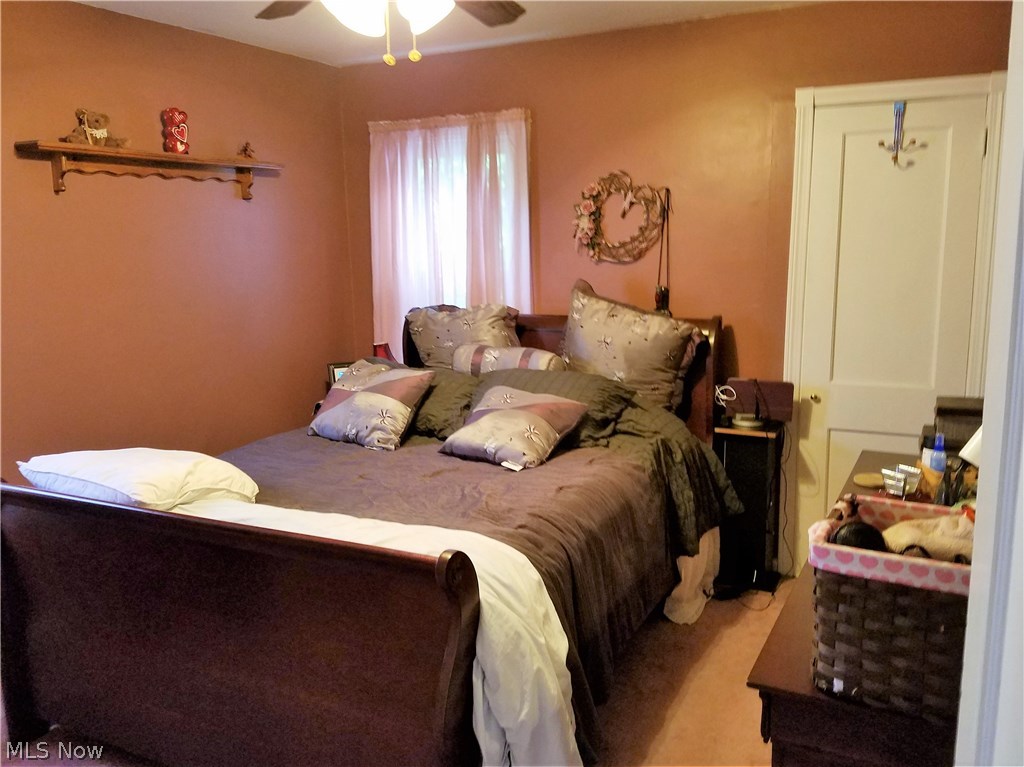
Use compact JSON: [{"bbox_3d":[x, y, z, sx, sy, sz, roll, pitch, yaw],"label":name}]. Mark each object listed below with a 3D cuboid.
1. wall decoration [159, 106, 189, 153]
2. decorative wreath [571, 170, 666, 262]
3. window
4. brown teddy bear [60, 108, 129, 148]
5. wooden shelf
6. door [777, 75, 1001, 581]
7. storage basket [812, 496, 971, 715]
[{"bbox_3d":[-1.378,-1.034,3.150,0.065,0.190,0.090,5,12,29],"label":"wall decoration"},{"bbox_3d":[0.487,-0.752,3.505,0.440,0.414,0.080,4,11,25],"label":"decorative wreath"},{"bbox_3d":[-0.313,-0.683,3.912,0.907,1.293,0.100,4,11,25],"label":"window"},{"bbox_3d":[-1.549,-0.941,2.845,0.110,0.140,0.215,5,12,29],"label":"brown teddy bear"},{"bbox_3d":[-1.392,-0.837,3.143,0.120,0.165,1.140,5,12,29],"label":"wooden shelf"},{"bbox_3d":[1.515,-0.140,3.174,0.740,2.098,0.070,4,11,25],"label":"door"},{"bbox_3d":[0.669,0.347,1.215,0.310,0.240,0.275,5,12,30],"label":"storage basket"}]

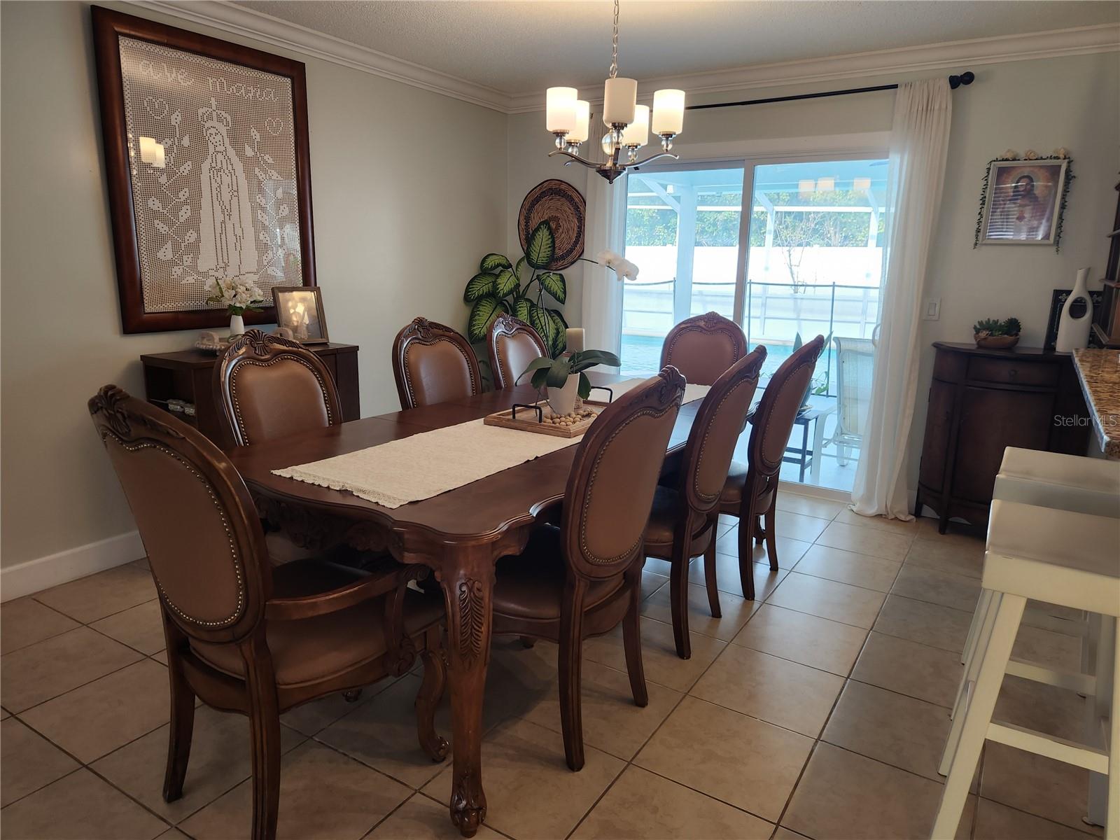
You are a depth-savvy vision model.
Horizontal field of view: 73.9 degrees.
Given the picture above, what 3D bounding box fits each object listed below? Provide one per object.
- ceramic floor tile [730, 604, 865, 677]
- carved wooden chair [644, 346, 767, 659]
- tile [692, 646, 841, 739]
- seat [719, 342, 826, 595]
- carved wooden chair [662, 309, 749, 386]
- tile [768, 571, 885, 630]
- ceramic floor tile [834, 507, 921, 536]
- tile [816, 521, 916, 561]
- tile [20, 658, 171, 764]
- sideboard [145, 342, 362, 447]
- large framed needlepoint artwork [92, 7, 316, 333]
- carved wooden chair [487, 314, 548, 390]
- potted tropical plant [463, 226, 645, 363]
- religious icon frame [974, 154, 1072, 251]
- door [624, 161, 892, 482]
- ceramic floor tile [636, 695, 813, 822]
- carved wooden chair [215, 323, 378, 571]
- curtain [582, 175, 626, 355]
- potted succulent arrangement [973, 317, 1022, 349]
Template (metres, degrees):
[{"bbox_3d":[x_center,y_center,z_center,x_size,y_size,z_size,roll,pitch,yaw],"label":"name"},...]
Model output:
[{"bbox_3d":[0.909,0.817,2.788,0.402,0.010,0.402,8,14,31],"label":"ceramic floor tile"},{"bbox_3d":[0.381,0.248,2.740,0.660,1.080,0.560,8,14,31],"label":"carved wooden chair"},{"bbox_3d":[0.688,0.873,2.430,0.400,0.010,0.400,8,14,31],"label":"tile"},{"bbox_3d":[0.757,0.160,3.223,0.681,1.095,0.543,8,14,31],"label":"seat"},{"bbox_3d":[0.699,-0.029,4.145,0.649,1.095,0.702,8,14,31],"label":"carved wooden chair"},{"bbox_3d":[1.130,0.754,3.138,0.400,0.010,0.400,8,13,31],"label":"tile"},{"bbox_3d":[1.777,0.557,4.142,0.402,0.010,0.397,8,14,31],"label":"ceramic floor tile"},{"bbox_3d":[1.565,0.624,3.818,0.400,0.010,0.400,8,13,31],"label":"tile"},{"bbox_3d":[-1.330,0.869,2.262,0.400,0.010,0.400,8,14,31],"label":"tile"},{"bbox_3d":[-1.444,0.126,3.638,0.410,0.930,0.910,8,13,31],"label":"sideboard"},{"bbox_3d":[-1.596,-1.092,3.492,0.040,1.290,1.030,8,14,31],"label":"large framed needlepoint artwork"},{"bbox_3d":[-0.029,0.019,3.833,0.681,1.095,0.543,8,14,31],"label":"carved wooden chair"},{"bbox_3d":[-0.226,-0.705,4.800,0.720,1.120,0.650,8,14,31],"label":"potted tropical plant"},{"bbox_3d":[2.320,-1.090,3.724,0.350,0.430,0.030,8,14,31],"label":"religious icon frame"},{"bbox_3d":[1.099,-0.584,4.641,1.742,1.958,0.082,8,14,31],"label":"door"},{"bbox_3d":[0.474,0.947,2.110,0.402,0.010,0.402,8,14,31],"label":"ceramic floor tile"},{"bbox_3d":[-0.878,0.234,2.745,0.660,1.090,0.560,8,13,31],"label":"carved wooden chair"},{"bbox_3d":[0.287,-0.838,4.999,0.330,2.290,0.120,8,14,31],"label":"curtain"},{"bbox_3d":[2.224,-0.444,3.784,0.210,0.157,0.200,8,13,31],"label":"potted succulent arrangement"}]

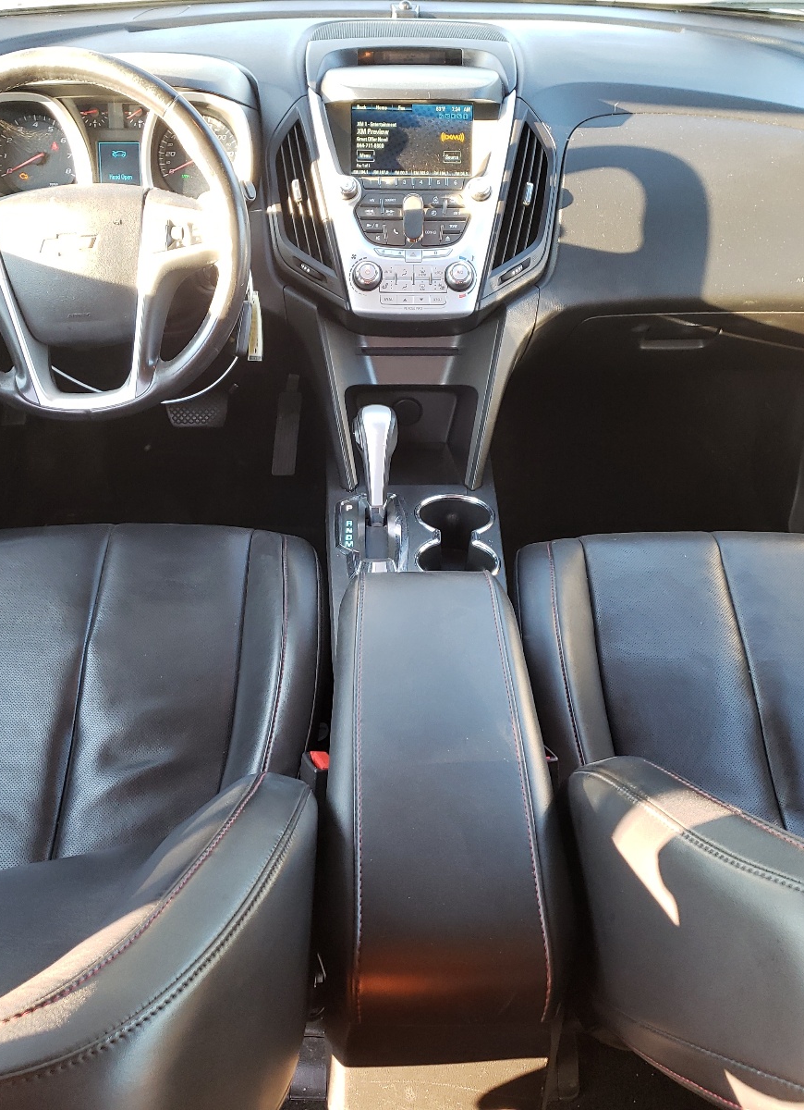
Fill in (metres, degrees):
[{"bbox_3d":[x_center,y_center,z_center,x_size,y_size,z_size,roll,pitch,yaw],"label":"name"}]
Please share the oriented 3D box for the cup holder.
[{"bbox_3d":[0.060,0.009,1.241,0.093,0.070,0.186,0,35,-1],"label":"cup holder"}]

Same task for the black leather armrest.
[{"bbox_3d":[0.027,0.184,0.915,0.172,0.100,0.459,-1,35,-1],"label":"black leather armrest"}]

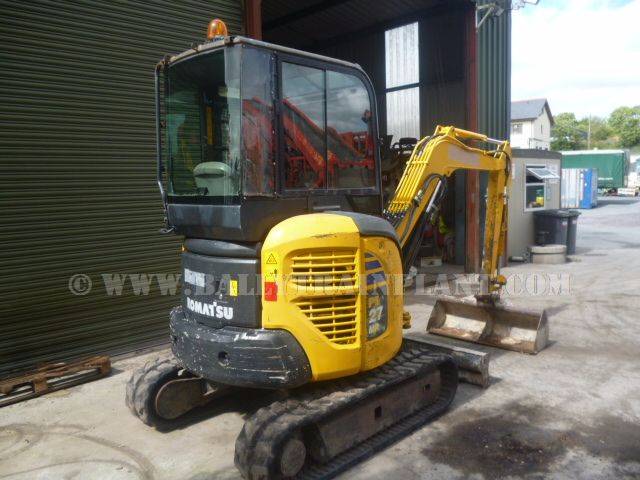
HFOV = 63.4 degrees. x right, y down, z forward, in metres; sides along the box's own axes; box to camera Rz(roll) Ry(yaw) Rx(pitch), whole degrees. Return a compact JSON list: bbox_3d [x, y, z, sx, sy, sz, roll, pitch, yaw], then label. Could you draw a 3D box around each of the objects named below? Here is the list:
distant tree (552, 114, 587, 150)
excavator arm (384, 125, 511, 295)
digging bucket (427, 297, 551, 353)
[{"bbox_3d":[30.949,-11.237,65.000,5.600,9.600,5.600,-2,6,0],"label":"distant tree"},{"bbox_3d":[1.355,-0.216,5.195,0.340,1.780,2.330,5,7,42],"label":"excavator arm"},{"bbox_3d":[1.745,0.857,5.450,1.180,0.400,0.390,3,8,42],"label":"digging bucket"}]

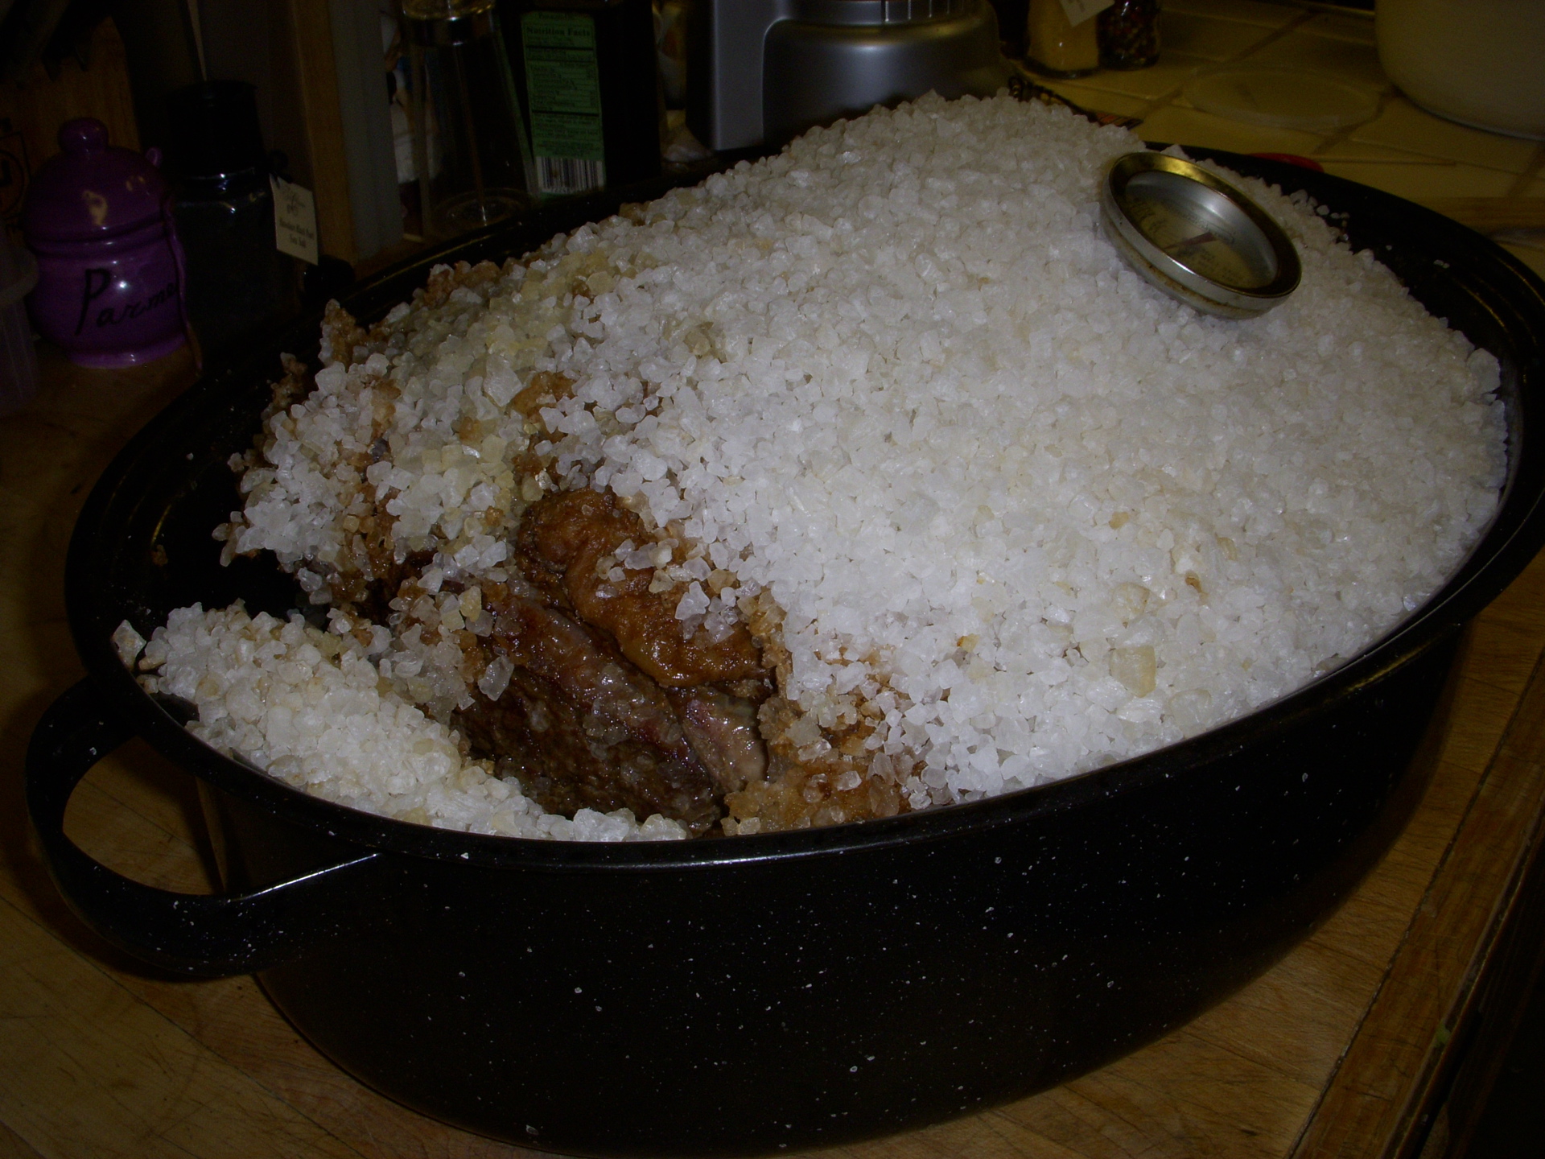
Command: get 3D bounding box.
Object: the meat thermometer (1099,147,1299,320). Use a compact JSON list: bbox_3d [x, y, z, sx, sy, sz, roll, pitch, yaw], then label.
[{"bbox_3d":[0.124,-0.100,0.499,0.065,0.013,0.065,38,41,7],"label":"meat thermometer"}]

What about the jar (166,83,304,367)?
[{"bbox_3d":[-0.221,-0.143,0.691,0.044,0.111,0.044,-9,34,-16],"label":"jar"}]

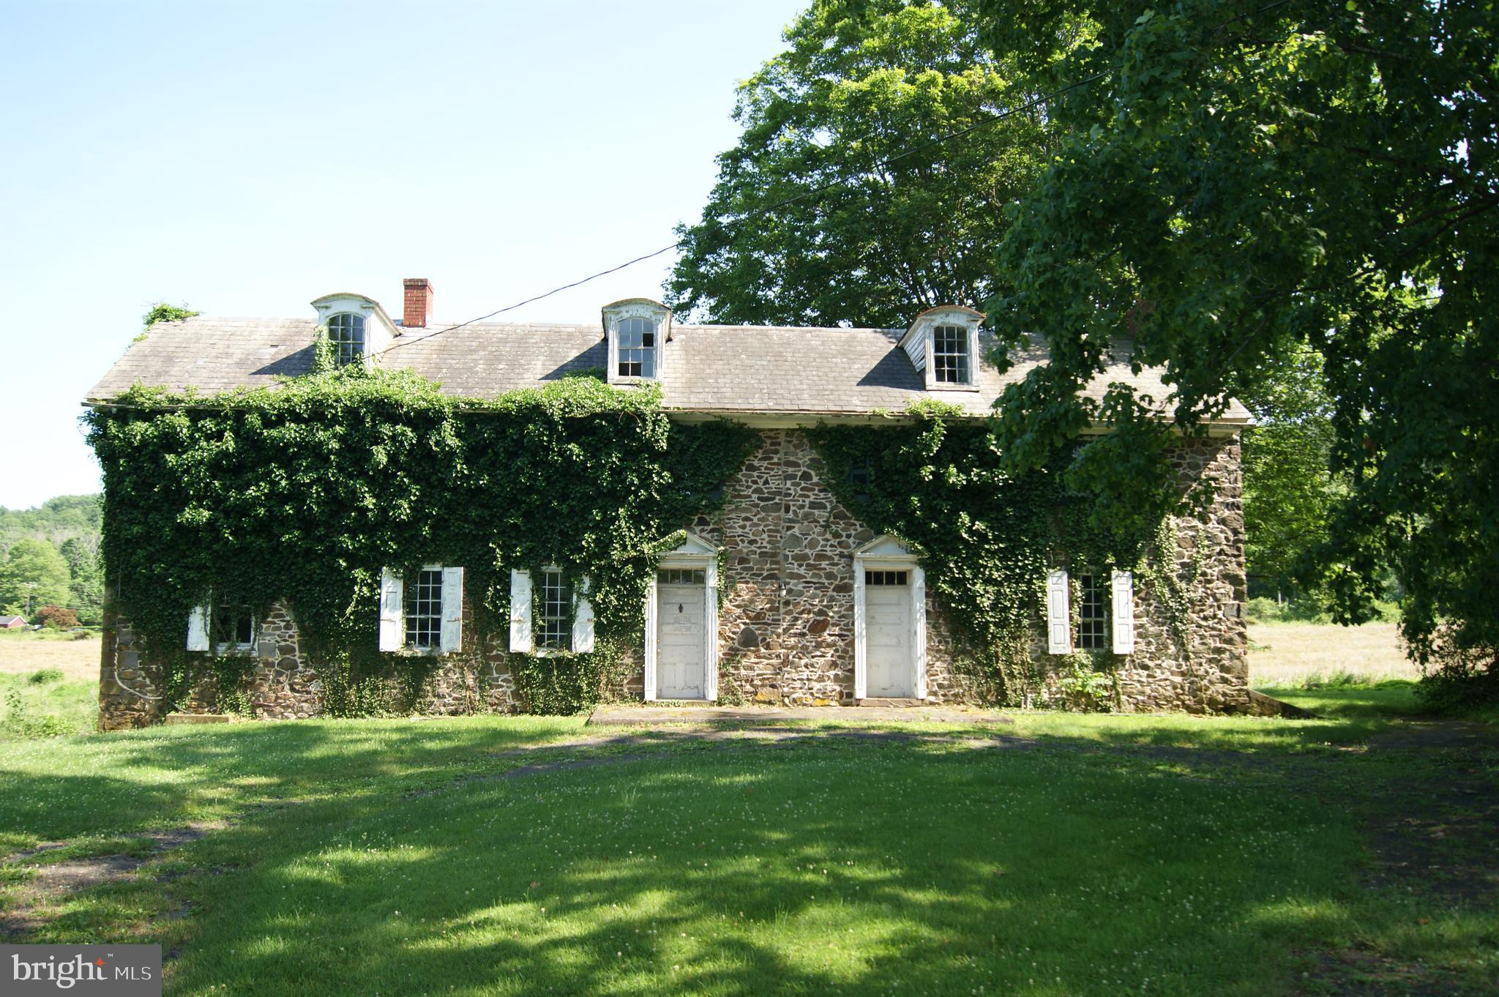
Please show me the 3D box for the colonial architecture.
[{"bbox_3d":[-1.265,0.003,23.236,20.850,8.550,6.400,1,-6,-4],"label":"colonial architecture"}]

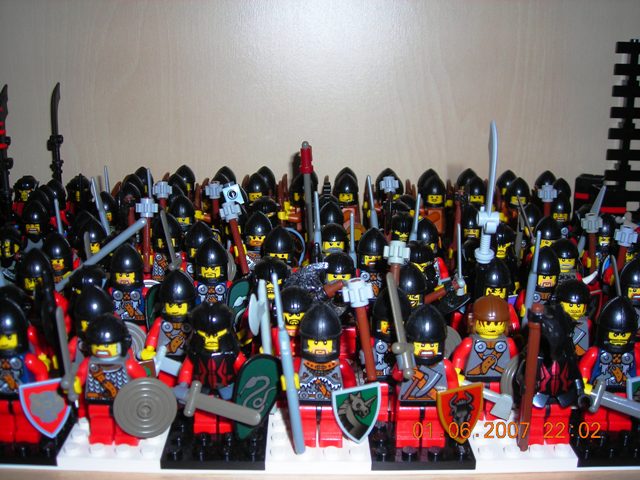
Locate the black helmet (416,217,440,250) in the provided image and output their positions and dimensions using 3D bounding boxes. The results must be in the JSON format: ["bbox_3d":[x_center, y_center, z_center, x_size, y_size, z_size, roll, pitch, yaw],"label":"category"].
[{"bbox_3d":[0.047,-0.002,0.334,0.013,0.017,0.014,0,17,0],"label":"black helmet"}]

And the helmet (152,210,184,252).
[{"bbox_3d":[-0.066,-0.004,0.329,0.012,0.016,0.013,-1,16,-5],"label":"helmet"}]

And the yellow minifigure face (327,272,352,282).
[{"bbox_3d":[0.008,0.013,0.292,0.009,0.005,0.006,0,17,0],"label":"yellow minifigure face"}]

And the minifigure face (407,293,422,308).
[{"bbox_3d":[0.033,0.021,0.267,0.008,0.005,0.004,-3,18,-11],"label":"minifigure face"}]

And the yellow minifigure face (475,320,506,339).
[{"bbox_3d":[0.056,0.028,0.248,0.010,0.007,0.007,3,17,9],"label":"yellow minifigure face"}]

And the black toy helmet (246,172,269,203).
[{"bbox_3d":[-0.034,-0.028,0.413,0.013,0.017,0.013,2,17,8],"label":"black toy helmet"}]

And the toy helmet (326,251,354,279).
[{"bbox_3d":[0.007,0.011,0.288,0.012,0.013,0.013,0,17,0],"label":"toy helmet"}]

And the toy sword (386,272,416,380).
[{"bbox_3d":[0.023,0.026,0.224,0.004,0.033,0.010,-6,7,41],"label":"toy sword"}]

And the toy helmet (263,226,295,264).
[{"bbox_3d":[-0.016,0.002,0.307,0.012,0.016,0.013,0,16,-3],"label":"toy helmet"}]

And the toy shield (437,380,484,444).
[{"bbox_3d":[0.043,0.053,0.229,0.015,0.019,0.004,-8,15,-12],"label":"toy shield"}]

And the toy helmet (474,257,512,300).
[{"bbox_3d":[0.063,0.014,0.274,0.013,0.017,0.013,2,17,8],"label":"toy helmet"}]

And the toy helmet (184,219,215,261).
[{"bbox_3d":[-0.050,0.000,0.318,0.012,0.017,0.013,-1,17,-5],"label":"toy helmet"}]

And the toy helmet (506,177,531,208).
[{"bbox_3d":[0.109,-0.026,0.413,0.013,0.017,0.014,4,17,12],"label":"toy helmet"}]

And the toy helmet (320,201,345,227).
[{"bbox_3d":[0.005,-0.010,0.360,0.013,0.017,0.014,0,17,0],"label":"toy helmet"}]

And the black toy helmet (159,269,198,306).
[{"bbox_3d":[-0.049,0.017,0.261,0.012,0.015,0.013,-2,17,-9],"label":"black toy helmet"}]

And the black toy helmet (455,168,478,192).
[{"bbox_3d":[0.082,-0.032,0.416,0.012,0.016,0.013,1,16,2],"label":"black toy helmet"}]

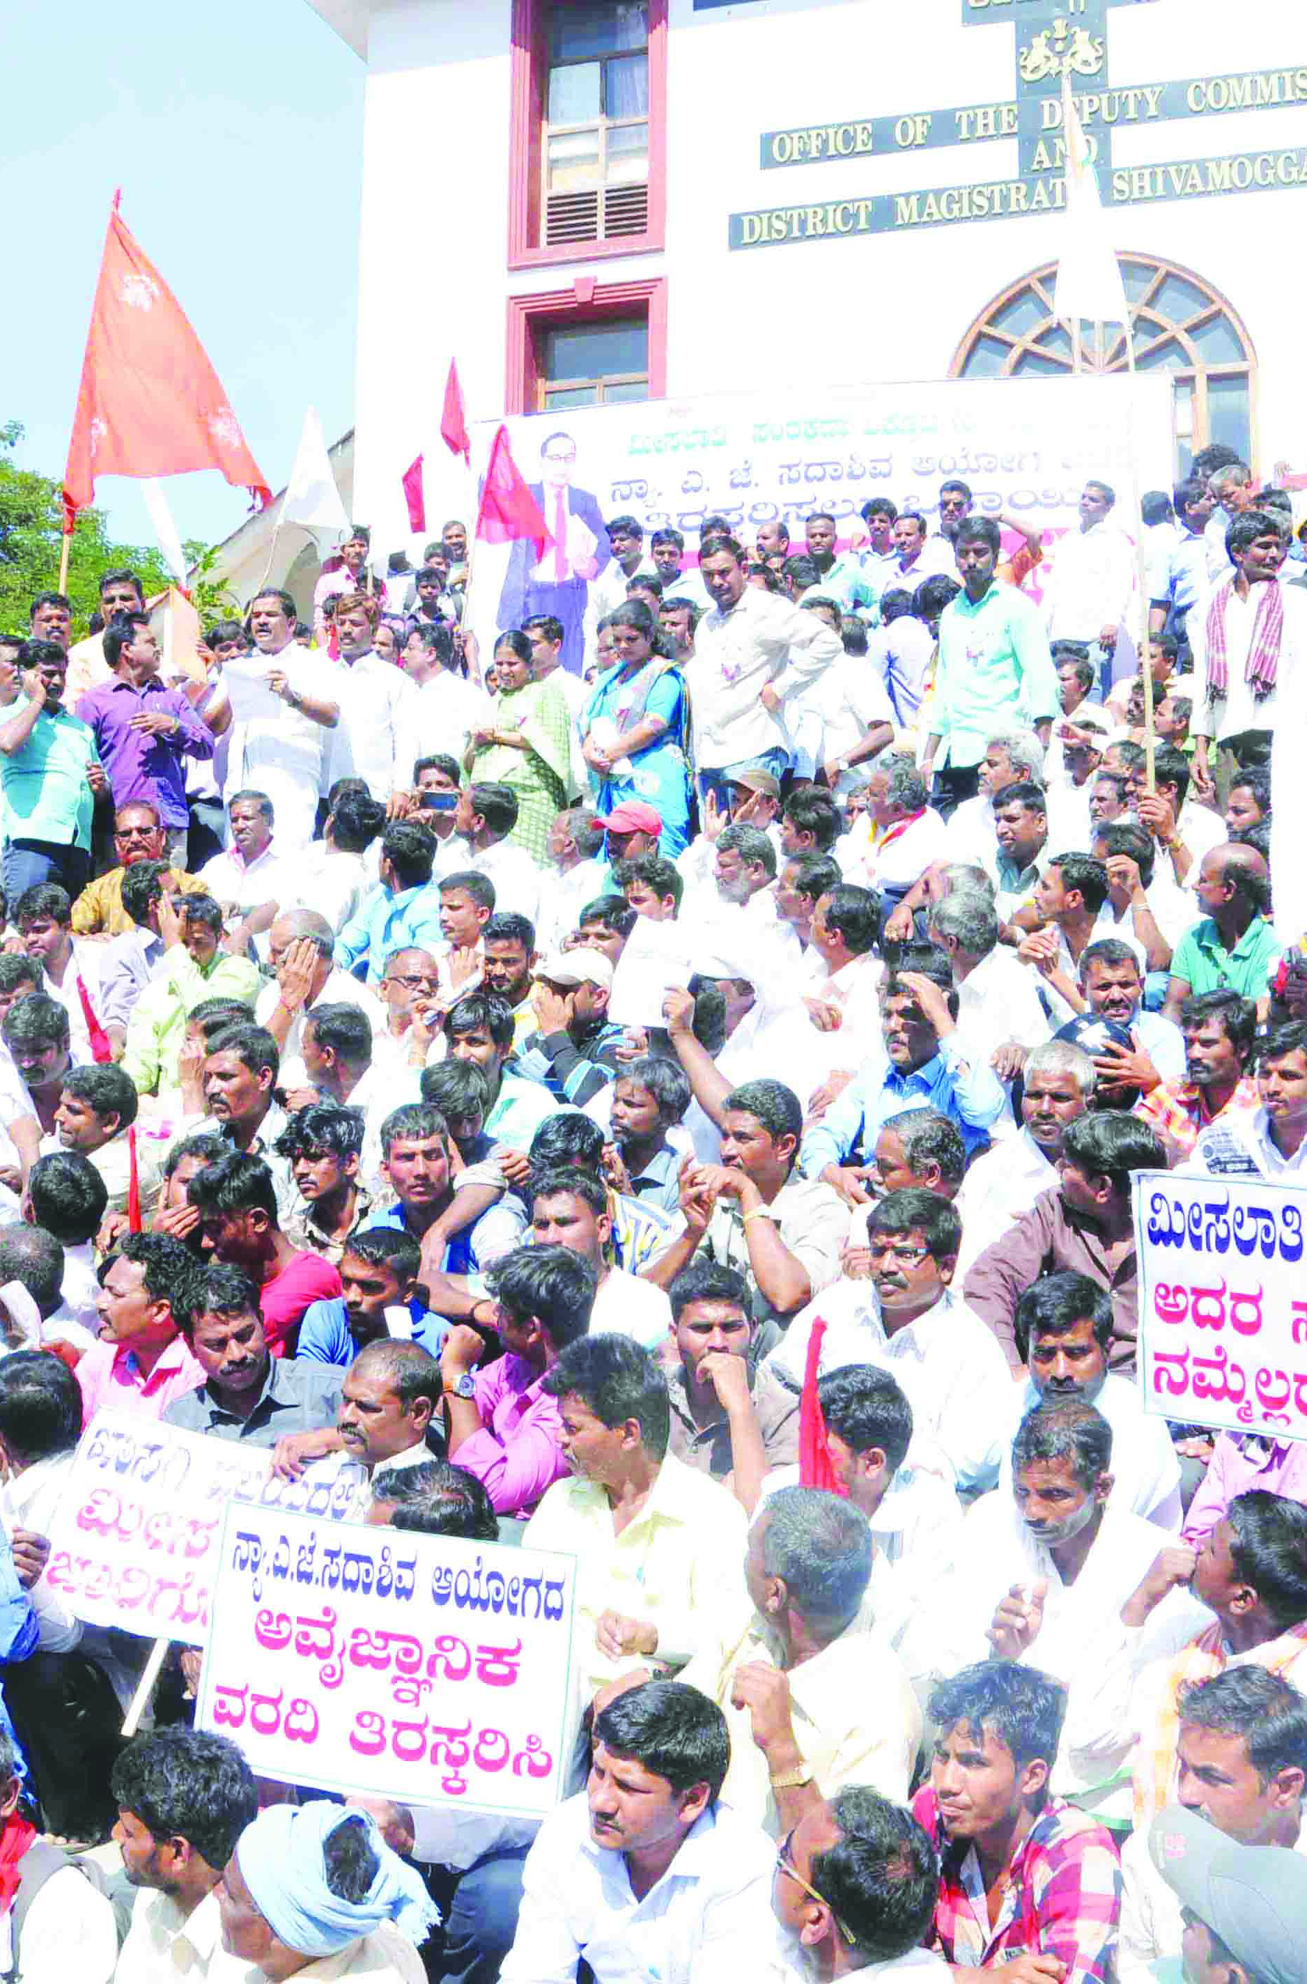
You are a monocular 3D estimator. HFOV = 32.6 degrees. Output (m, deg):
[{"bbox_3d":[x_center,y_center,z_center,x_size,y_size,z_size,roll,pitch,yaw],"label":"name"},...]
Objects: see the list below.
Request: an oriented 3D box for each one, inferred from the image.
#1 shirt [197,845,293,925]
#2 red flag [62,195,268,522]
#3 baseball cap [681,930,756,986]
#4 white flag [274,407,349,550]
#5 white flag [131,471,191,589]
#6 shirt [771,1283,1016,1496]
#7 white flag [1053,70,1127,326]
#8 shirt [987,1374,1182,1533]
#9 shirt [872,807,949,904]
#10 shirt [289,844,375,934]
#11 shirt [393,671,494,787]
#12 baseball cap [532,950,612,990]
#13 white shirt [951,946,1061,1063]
[{"bbox_3d":[-1.501,-0.348,8.250,0.450,0.450,0.290,-1,-6,20],"label":"shirt"},{"bbox_3d":[-1.901,-2.464,8.700,0.800,1.260,0.260,1,-6,-3],"label":"red flag"},{"bbox_3d":[0.183,-0.090,5.950,0.250,0.140,0.180,4,-7,-30],"label":"baseball cap"},{"bbox_3d":[-1.345,-2.019,8.800,0.280,0.550,0.100,1,-5,-9],"label":"white flag"},{"bbox_3d":[-1.853,-1.739,8.400,0.220,0.440,0.100,2,-5,-11],"label":"white flag"},{"bbox_3d":[0.497,0.861,4.600,0.500,0.520,0.300,-2,-7,23],"label":"shirt"},{"bbox_3d":[1.486,-2.699,7.600,0.270,0.890,0.170,1,-6,-3],"label":"white flag"},{"bbox_3d":[0.767,0.852,3.900,0.440,0.460,0.280,0,-6,9],"label":"shirt"},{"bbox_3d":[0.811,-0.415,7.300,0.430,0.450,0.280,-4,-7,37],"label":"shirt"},{"bbox_3d":[-1.091,-0.301,7.500,0.300,0.480,0.420,0,-6,9],"label":"shirt"},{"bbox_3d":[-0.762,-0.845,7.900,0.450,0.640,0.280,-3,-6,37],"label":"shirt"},{"bbox_3d":[-0.211,-0.059,5.950,0.250,0.115,0.180,4,-6,-34],"label":"baseball cap"},{"bbox_3d":[0.956,0.102,6.300,0.320,0.470,0.440,-1,-6,18],"label":"white shirt"}]

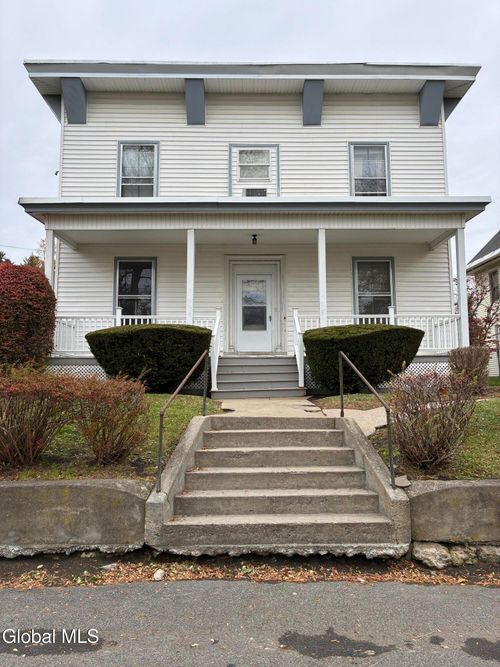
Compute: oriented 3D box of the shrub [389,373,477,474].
[{"bbox_3d":[2.007,0.942,5.499,0.971,1.070,0.900,0,-6,-1],"label":"shrub"}]

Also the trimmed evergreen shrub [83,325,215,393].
[{"bbox_3d":[-2.046,0.563,10.180,2.599,1.470,1.900,0,-6,-1],"label":"trimmed evergreen shrub"}]

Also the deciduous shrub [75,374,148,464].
[{"bbox_3d":[-1.526,0.971,5.515,0.836,1.000,0.800,0,-6,-1],"label":"deciduous shrub"}]

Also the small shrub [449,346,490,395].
[{"bbox_3d":[4.433,0.736,10.118,0.892,0.970,0.900,0,-6,-1],"label":"small shrub"}]

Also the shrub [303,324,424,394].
[{"bbox_3d":[2.351,0.539,10.222,2.537,1.470,1.900,0,-6,-1],"label":"shrub"}]

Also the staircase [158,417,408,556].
[{"bbox_3d":[0.259,1.504,5.433,2.388,1.120,1.720,0,-6,-1],"label":"staircase"}]

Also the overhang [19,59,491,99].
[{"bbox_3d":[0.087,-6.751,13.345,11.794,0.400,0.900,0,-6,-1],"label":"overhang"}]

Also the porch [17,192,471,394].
[{"bbox_3d":[0.139,-0.703,12.020,10.556,4.350,2.150,0,-6,-1],"label":"porch"}]

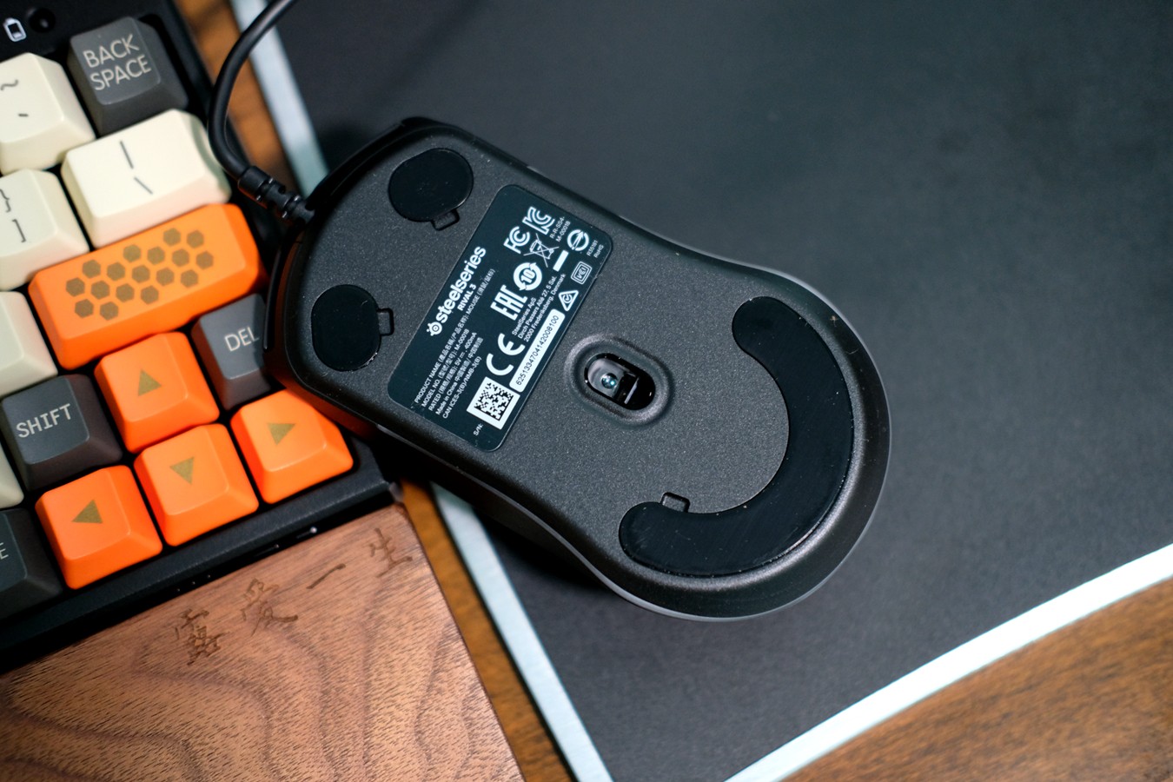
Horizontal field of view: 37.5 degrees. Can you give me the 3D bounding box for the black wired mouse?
[{"bbox_3d":[-0.002,-0.003,0.327,0.121,0.038,0.067,29,80,4],"label":"black wired mouse"}]

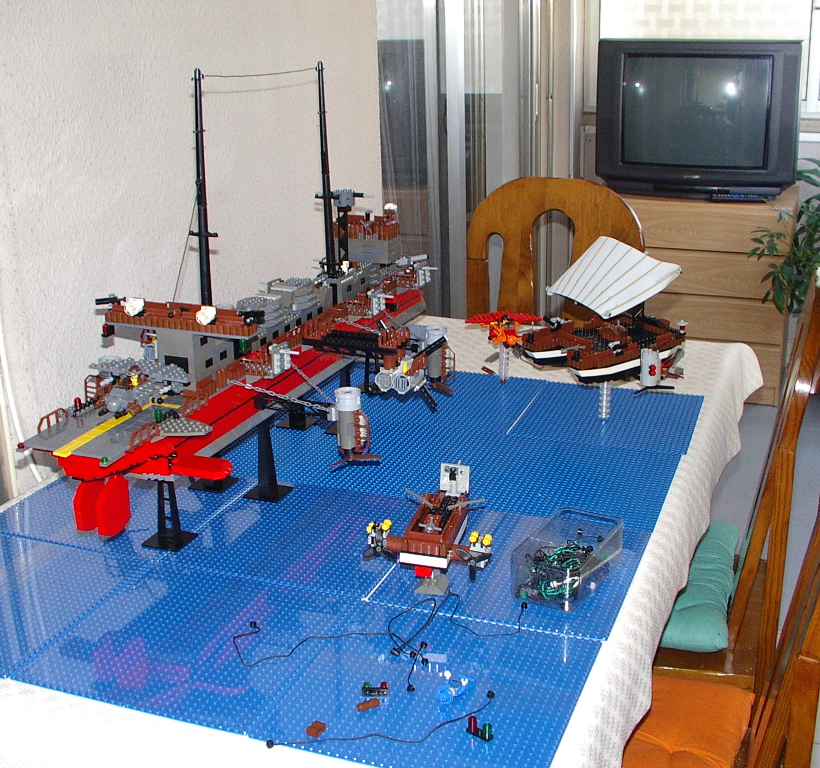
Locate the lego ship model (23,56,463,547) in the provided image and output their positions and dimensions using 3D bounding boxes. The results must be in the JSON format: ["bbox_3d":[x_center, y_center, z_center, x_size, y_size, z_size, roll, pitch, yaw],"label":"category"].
[{"bbox_3d":[-0.175,-0.160,1.513,0.350,0.530,0.970,6,19,20],"label":"lego ship model"}]

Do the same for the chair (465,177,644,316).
[{"bbox_3d":[0.240,0.101,2.399,0.430,1.015,0.500,6,19,20],"label":"chair"}]

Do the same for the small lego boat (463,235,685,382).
[{"bbox_3d":[0.294,-0.128,1.798,0.250,0.220,0.250,-12,21,-30],"label":"small lego boat"}]

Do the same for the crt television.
[{"bbox_3d":[1.091,-1.004,4.182,0.720,0.560,0.500,6,19,20],"label":"crt television"}]

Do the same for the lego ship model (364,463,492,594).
[{"bbox_3d":[0.037,0.157,1.209,0.143,0.105,0.158,4,19,16],"label":"lego ship model"}]

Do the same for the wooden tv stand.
[{"bbox_3d":[1.057,-0.373,4.278,0.745,0.720,0.500,6,19,20],"label":"wooden tv stand"}]

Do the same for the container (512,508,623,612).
[{"bbox_3d":[0.172,0.185,1.206,0.078,0.046,0.153,7,20,24],"label":"container"}]

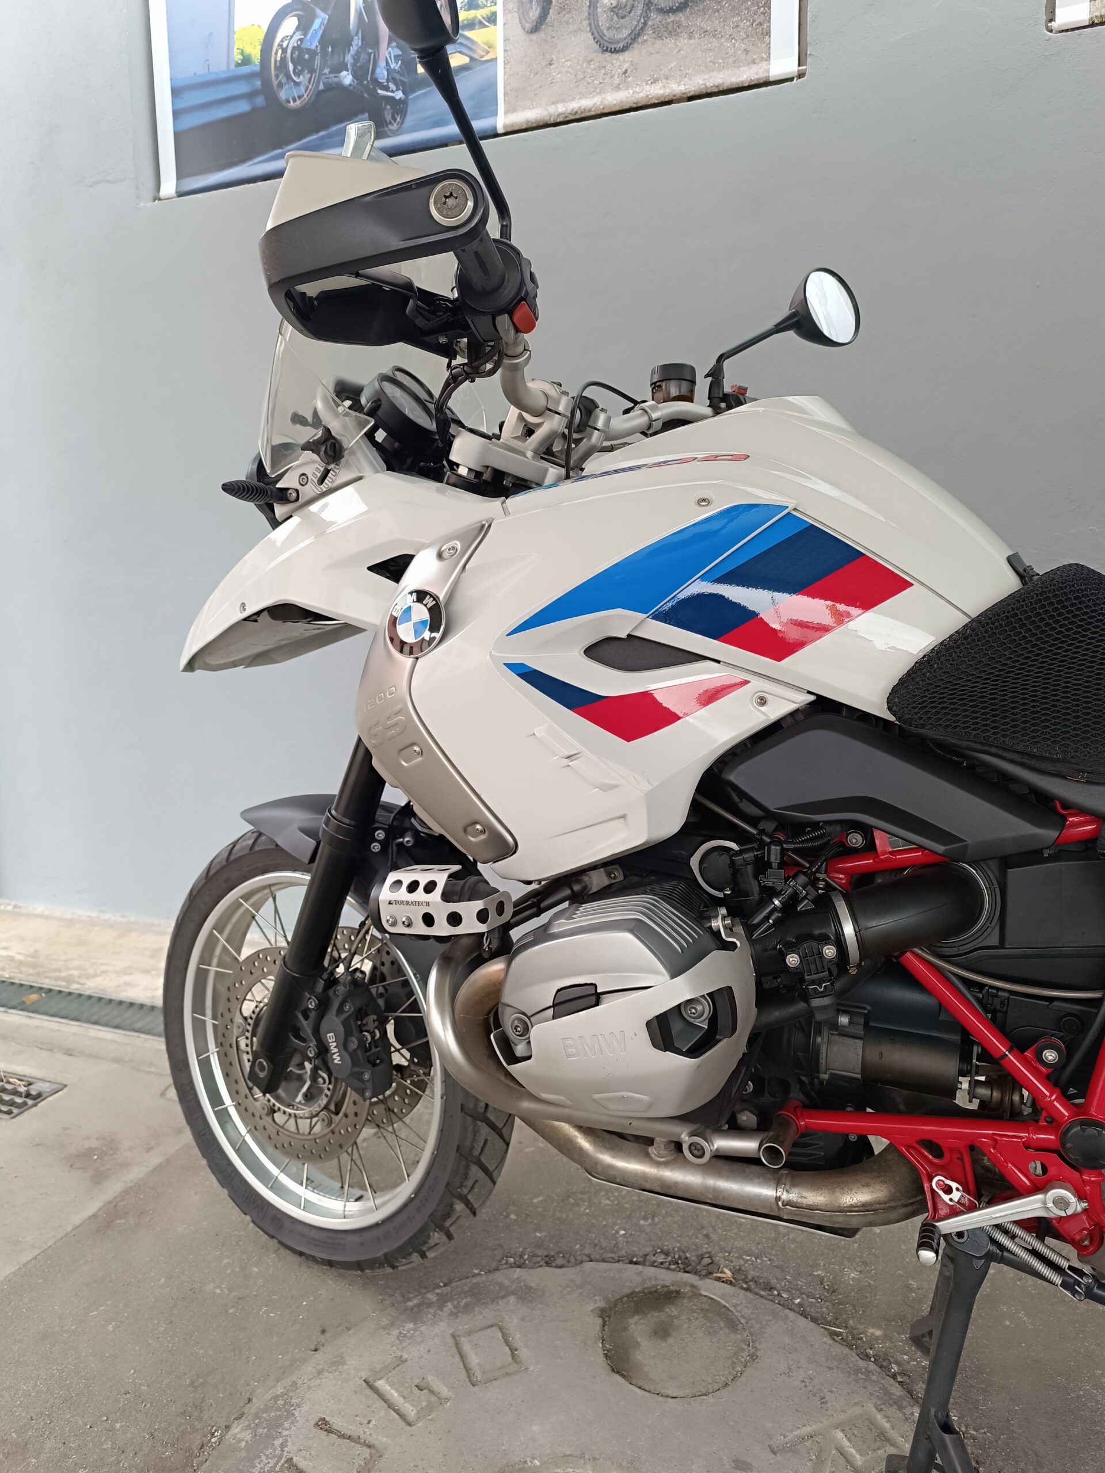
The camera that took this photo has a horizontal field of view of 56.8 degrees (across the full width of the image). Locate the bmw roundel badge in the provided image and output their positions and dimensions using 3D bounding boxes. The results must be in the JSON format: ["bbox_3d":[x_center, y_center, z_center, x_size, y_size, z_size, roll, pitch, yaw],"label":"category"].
[{"bbox_3d":[-0.140,-0.117,1.065,0.072,0.072,0.010,-14,-13,25],"label":"bmw roundel badge"}]

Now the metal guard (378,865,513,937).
[{"bbox_3d":[-0.120,0.191,1.184,0.148,0.073,0.072,2,5,26],"label":"metal guard"}]

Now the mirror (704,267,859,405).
[{"bbox_3d":[0.338,-0.580,1.475,0.254,0.212,0.078,-4,6,-35],"label":"mirror"}]

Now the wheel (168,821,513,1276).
[{"bbox_3d":[-0.335,0.444,1.488,0.650,0.650,0.115,3,5,32],"label":"wheel"}]

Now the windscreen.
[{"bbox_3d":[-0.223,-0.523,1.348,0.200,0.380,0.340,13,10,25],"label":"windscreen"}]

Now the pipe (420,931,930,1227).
[{"bbox_3d":[0.149,0.390,1.101,0.500,0.310,0.330,2,5,26],"label":"pipe"}]

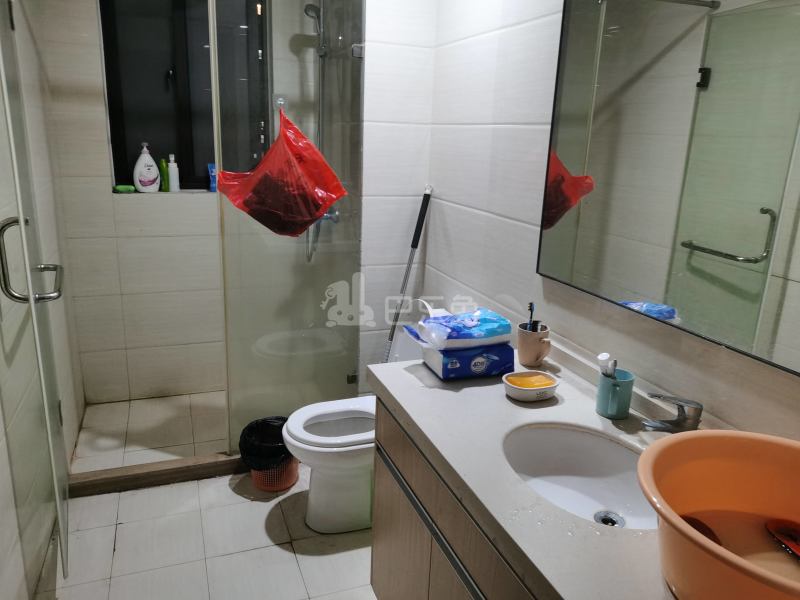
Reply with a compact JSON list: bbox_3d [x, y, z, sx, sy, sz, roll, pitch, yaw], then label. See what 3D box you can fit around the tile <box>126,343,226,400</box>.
[{"bbox_3d":[-1.182,0.388,3.451,0.585,0.300,0.012,-4,16,-20],"label":"tile"}]

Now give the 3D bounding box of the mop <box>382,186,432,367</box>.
[{"bbox_3d":[-0.022,0.124,2.734,0.130,1.276,0.130,10,8,-23],"label":"mop"}]

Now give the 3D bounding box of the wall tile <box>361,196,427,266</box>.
[{"bbox_3d":[-0.025,-0.299,2.702,0.303,0.300,0.010,-4,16,-20],"label":"wall tile"}]

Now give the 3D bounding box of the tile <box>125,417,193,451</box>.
[{"bbox_3d":[-1.162,0.653,3.023,0.300,0.010,0.300,-4,16,-20],"label":"tile"}]

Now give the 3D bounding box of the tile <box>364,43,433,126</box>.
[{"bbox_3d":[-0.005,-0.878,2.546,0.300,0.300,0.010,-4,16,-20],"label":"tile"}]

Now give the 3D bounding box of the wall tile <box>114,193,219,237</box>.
[{"bbox_3d":[-1.165,-0.442,3.217,0.560,0.222,0.010,-4,16,-20],"label":"wall tile"}]

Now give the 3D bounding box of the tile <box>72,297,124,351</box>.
[{"bbox_3d":[-1.546,0.123,3.231,0.217,0.300,0.010,-4,16,-20],"label":"tile"}]

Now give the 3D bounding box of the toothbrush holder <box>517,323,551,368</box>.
[{"bbox_3d":[0.383,0.132,1.756,0.087,0.105,0.115,-6,17,-28],"label":"toothbrush holder"}]

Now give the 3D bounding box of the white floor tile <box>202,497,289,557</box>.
[{"bbox_3d":[-0.585,0.855,2.352,0.300,0.012,0.300,-4,16,-20],"label":"white floor tile"}]

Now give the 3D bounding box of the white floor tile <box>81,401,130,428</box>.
[{"bbox_3d":[-1.509,0.598,3.214,0.216,0.012,0.297,-4,16,-20],"label":"white floor tile"}]

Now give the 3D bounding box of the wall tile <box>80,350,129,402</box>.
[{"bbox_3d":[-1.558,0.412,3.315,0.215,0.300,0.012,-4,16,-20],"label":"wall tile"}]

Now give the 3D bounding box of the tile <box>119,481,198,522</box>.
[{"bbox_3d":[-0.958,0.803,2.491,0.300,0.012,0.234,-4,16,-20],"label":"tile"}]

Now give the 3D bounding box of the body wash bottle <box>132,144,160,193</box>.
[{"bbox_3d":[-1.283,-0.671,3.168,0.127,0.245,0.077,-6,17,-28],"label":"body wash bottle"}]

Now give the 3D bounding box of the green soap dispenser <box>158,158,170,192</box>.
[{"bbox_3d":[-1.208,-0.639,3.206,0.046,0.168,0.038,-6,17,-28],"label":"green soap dispenser"}]

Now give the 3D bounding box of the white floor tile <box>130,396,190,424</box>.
[{"bbox_3d":[-1.265,0.577,3.294,0.300,0.010,0.300,-4,16,-20],"label":"white floor tile"}]

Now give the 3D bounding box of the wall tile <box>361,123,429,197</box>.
[{"bbox_3d":[-0.018,-0.586,2.612,0.299,0.300,0.012,-4,16,-20],"label":"wall tile"}]

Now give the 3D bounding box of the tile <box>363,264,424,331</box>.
[{"bbox_3d":[-0.030,-0.012,2.770,0.293,0.300,0.010,-4,16,-20],"label":"tile"}]

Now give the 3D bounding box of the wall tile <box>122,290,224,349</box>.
[{"bbox_3d":[-1.172,0.099,3.372,0.585,0.300,0.012,-4,16,-20],"label":"wall tile"}]

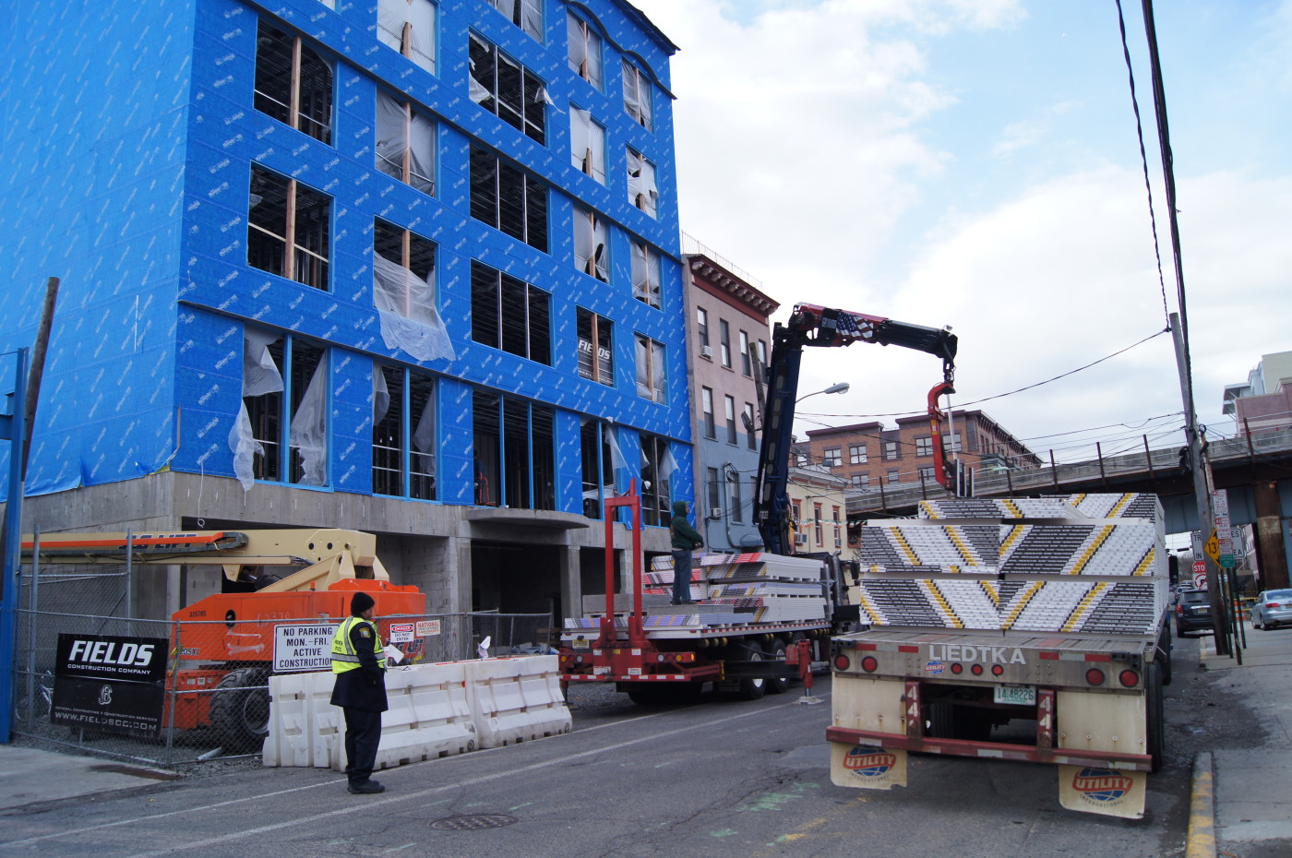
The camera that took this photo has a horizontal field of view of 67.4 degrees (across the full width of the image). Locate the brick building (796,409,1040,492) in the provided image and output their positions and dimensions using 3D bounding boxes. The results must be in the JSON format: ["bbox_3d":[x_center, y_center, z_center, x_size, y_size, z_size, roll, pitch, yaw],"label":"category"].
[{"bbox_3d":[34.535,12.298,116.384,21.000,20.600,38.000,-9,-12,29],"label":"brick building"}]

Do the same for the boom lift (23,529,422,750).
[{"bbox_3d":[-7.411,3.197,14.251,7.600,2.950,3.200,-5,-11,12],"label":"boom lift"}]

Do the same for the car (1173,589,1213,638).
[{"bbox_3d":[21.146,6.966,36.766,1.850,1.680,4.600,-9,-12,29],"label":"car"}]

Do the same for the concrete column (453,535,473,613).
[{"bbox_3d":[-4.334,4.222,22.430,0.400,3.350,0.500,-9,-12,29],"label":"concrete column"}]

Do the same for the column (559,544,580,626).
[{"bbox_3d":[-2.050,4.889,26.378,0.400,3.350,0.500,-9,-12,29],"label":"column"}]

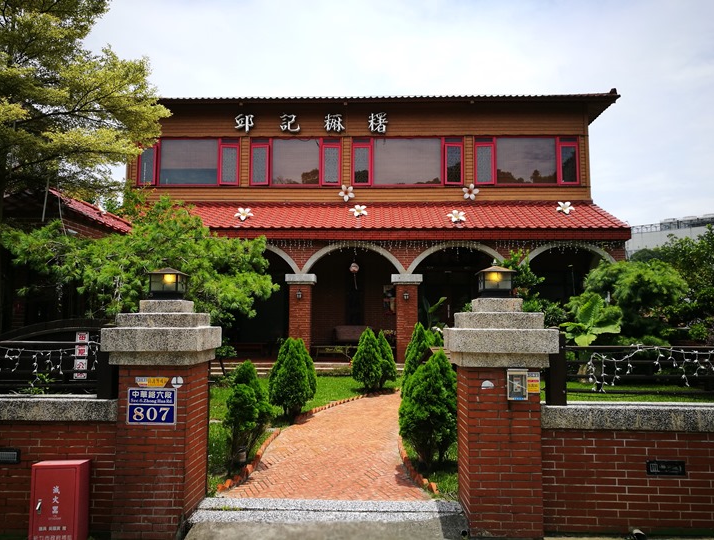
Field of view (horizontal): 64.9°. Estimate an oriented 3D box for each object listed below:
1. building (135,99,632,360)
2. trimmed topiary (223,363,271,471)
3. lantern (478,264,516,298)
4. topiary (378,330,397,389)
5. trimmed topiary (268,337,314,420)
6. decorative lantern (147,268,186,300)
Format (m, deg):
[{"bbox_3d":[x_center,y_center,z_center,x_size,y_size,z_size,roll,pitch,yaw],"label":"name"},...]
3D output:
[{"bbox_3d":[0.050,-1.007,18.481,13.900,8.143,9.000,0,-5,0],"label":"building"},{"bbox_3d":[-1.136,1.490,5.829,0.508,1.089,0.508,0,-5,0],"label":"trimmed topiary"},{"bbox_3d":[1.175,0.094,4.733,0.253,0.291,0.253,0,-5,0],"label":"lantern"},{"bbox_3d":[0.605,1.893,11.927,0.515,1.187,0.515,0,-5,0],"label":"topiary"},{"bbox_3d":[-1.064,1.676,8.984,0.778,1.184,0.778,0,-5,0],"label":"trimmed topiary"},{"bbox_3d":[-1.592,0.117,4.731,0.253,0.278,0.253,0,-5,0],"label":"decorative lantern"}]

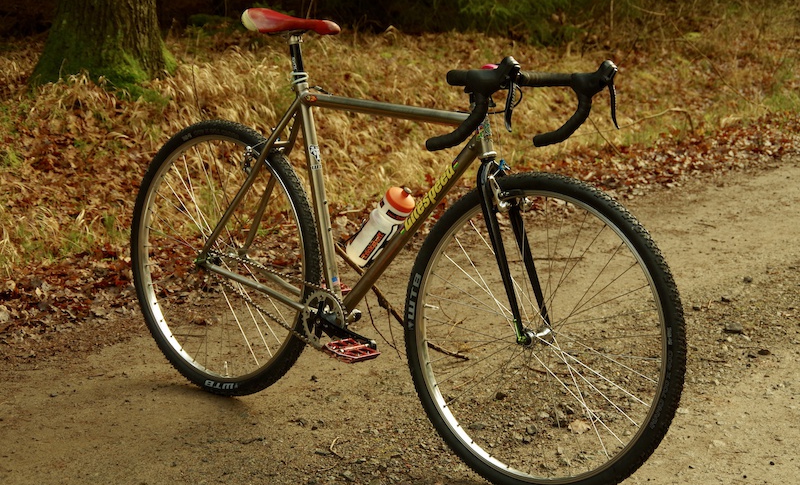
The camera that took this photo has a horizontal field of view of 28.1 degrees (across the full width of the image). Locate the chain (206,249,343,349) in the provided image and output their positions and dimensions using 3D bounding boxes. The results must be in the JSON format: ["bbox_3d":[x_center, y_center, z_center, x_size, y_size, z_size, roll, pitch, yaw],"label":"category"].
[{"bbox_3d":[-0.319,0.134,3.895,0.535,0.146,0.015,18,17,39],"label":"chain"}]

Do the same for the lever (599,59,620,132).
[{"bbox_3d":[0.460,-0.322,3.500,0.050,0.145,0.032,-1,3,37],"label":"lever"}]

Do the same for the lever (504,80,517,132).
[{"bbox_3d":[0.219,-0.270,3.173,0.030,0.110,0.020,-1,3,37],"label":"lever"}]

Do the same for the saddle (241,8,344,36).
[{"bbox_3d":[-0.237,-0.519,3.807,0.282,0.055,0.138,12,13,41],"label":"saddle"}]

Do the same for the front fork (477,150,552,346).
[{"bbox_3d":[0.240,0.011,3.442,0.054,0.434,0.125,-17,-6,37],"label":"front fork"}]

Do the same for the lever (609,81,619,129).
[{"bbox_3d":[0.467,-0.302,3.500,0.030,0.105,0.020,-1,3,37],"label":"lever"}]

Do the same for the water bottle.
[{"bbox_3d":[-0.039,-0.041,3.685,0.074,0.236,0.074,-7,53,-48],"label":"water bottle"}]

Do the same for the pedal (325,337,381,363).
[{"bbox_3d":[-0.106,0.241,3.595,0.097,0.020,0.100,20,18,39],"label":"pedal"}]

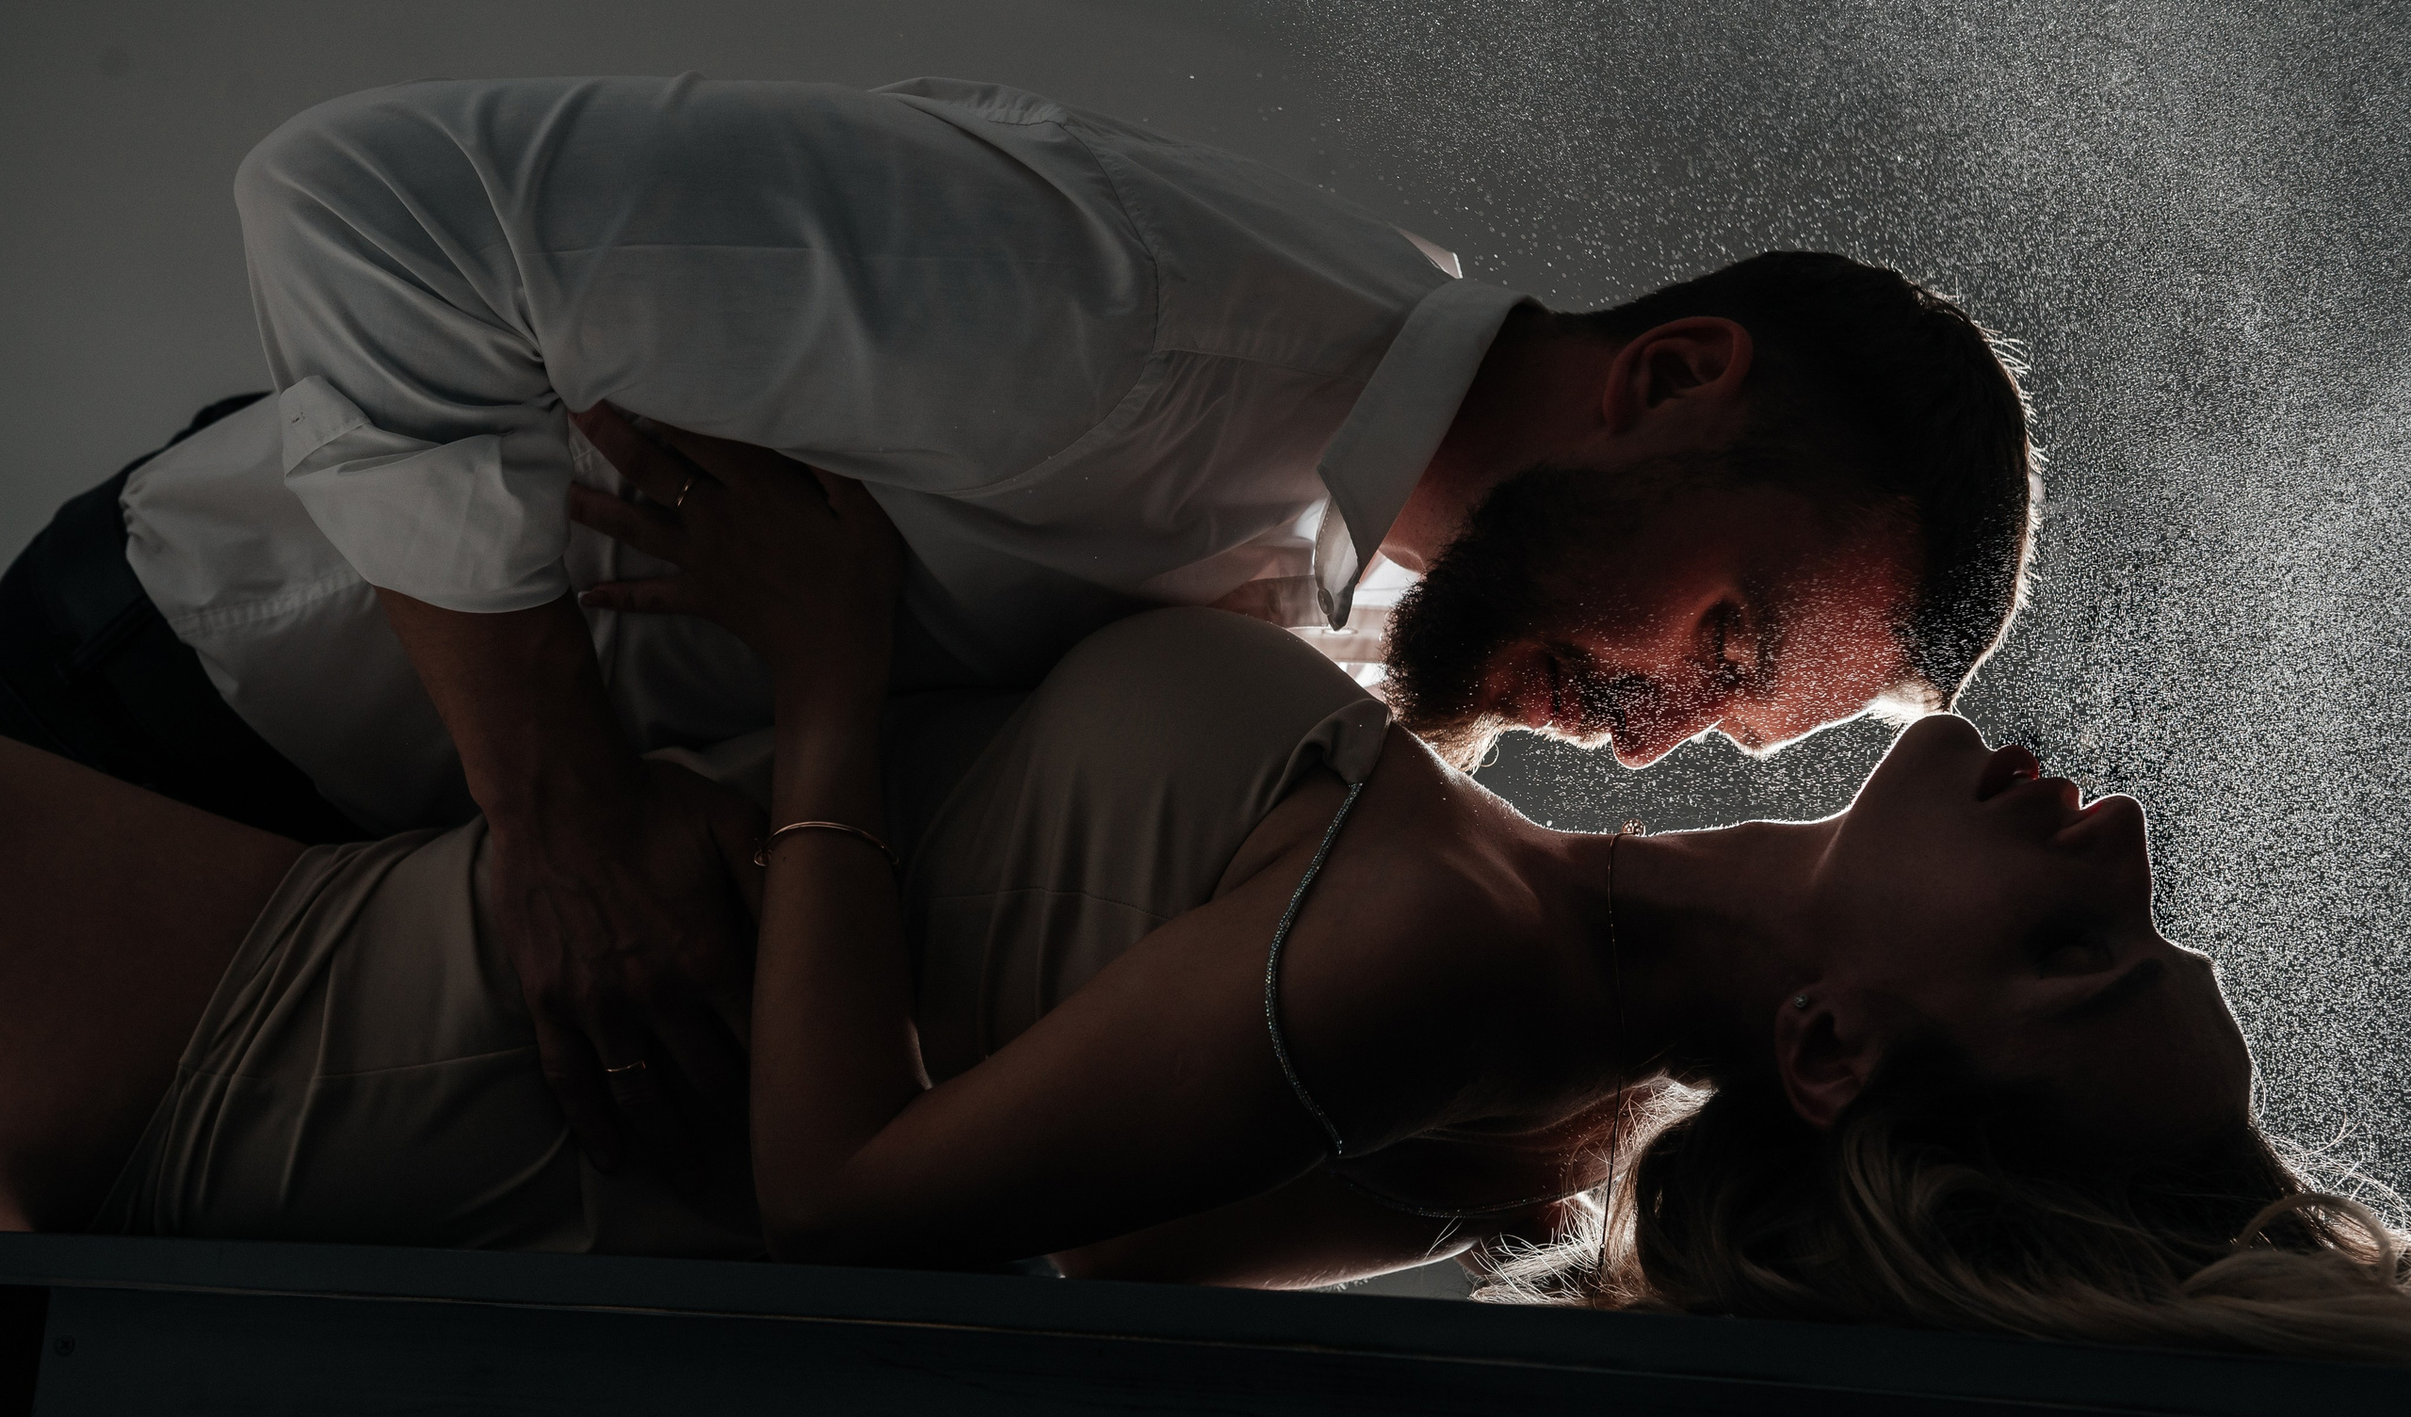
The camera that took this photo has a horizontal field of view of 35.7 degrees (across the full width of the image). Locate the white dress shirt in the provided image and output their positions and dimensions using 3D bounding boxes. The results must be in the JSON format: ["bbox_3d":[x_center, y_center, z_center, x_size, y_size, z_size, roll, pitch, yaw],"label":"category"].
[{"bbox_3d":[-0.163,-0.119,1.580,0.570,0.300,0.460,-11,2,12],"label":"white dress shirt"}]

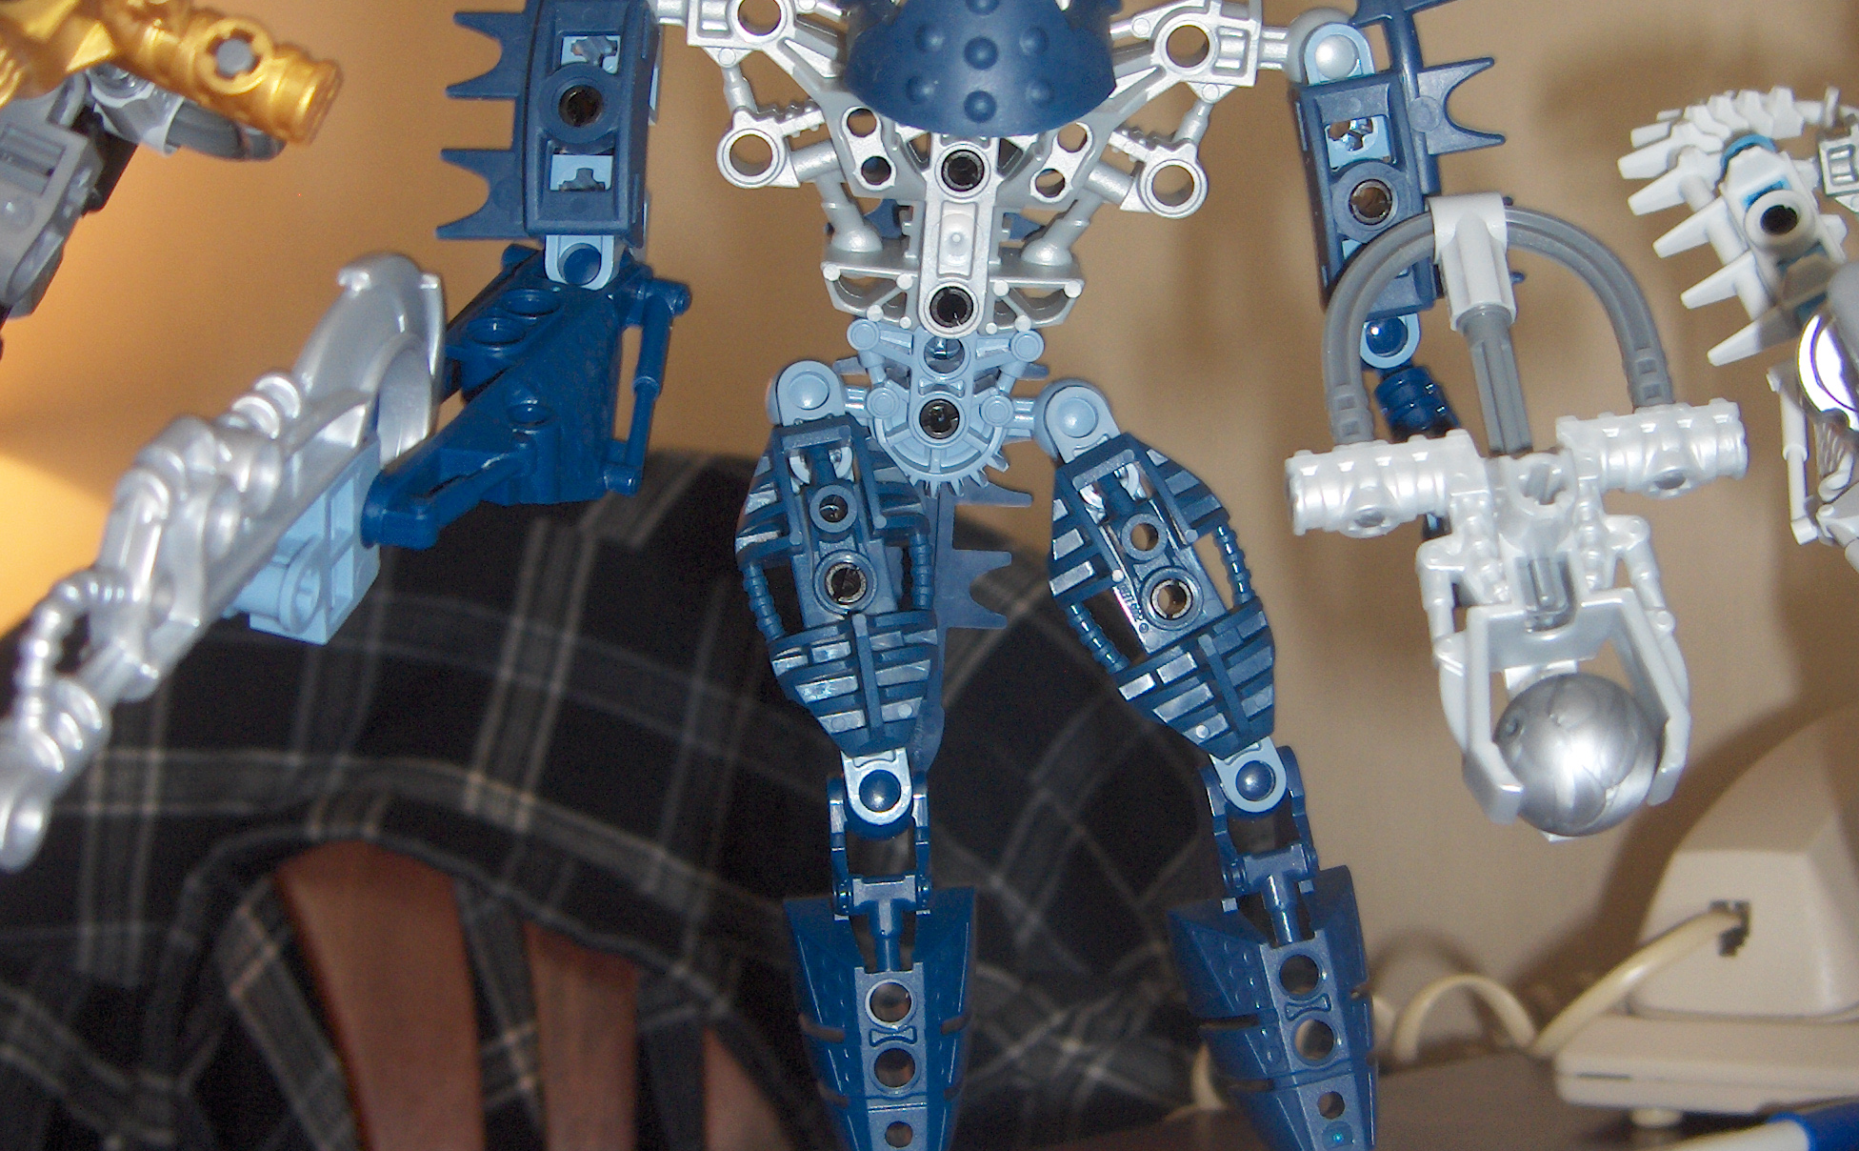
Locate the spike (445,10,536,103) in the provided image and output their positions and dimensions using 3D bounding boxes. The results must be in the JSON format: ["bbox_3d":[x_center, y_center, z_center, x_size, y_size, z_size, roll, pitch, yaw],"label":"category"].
[{"bbox_3d":[-0.050,-0.059,0.316,0.010,0.010,0.004,0,6,0],"label":"spike"}]

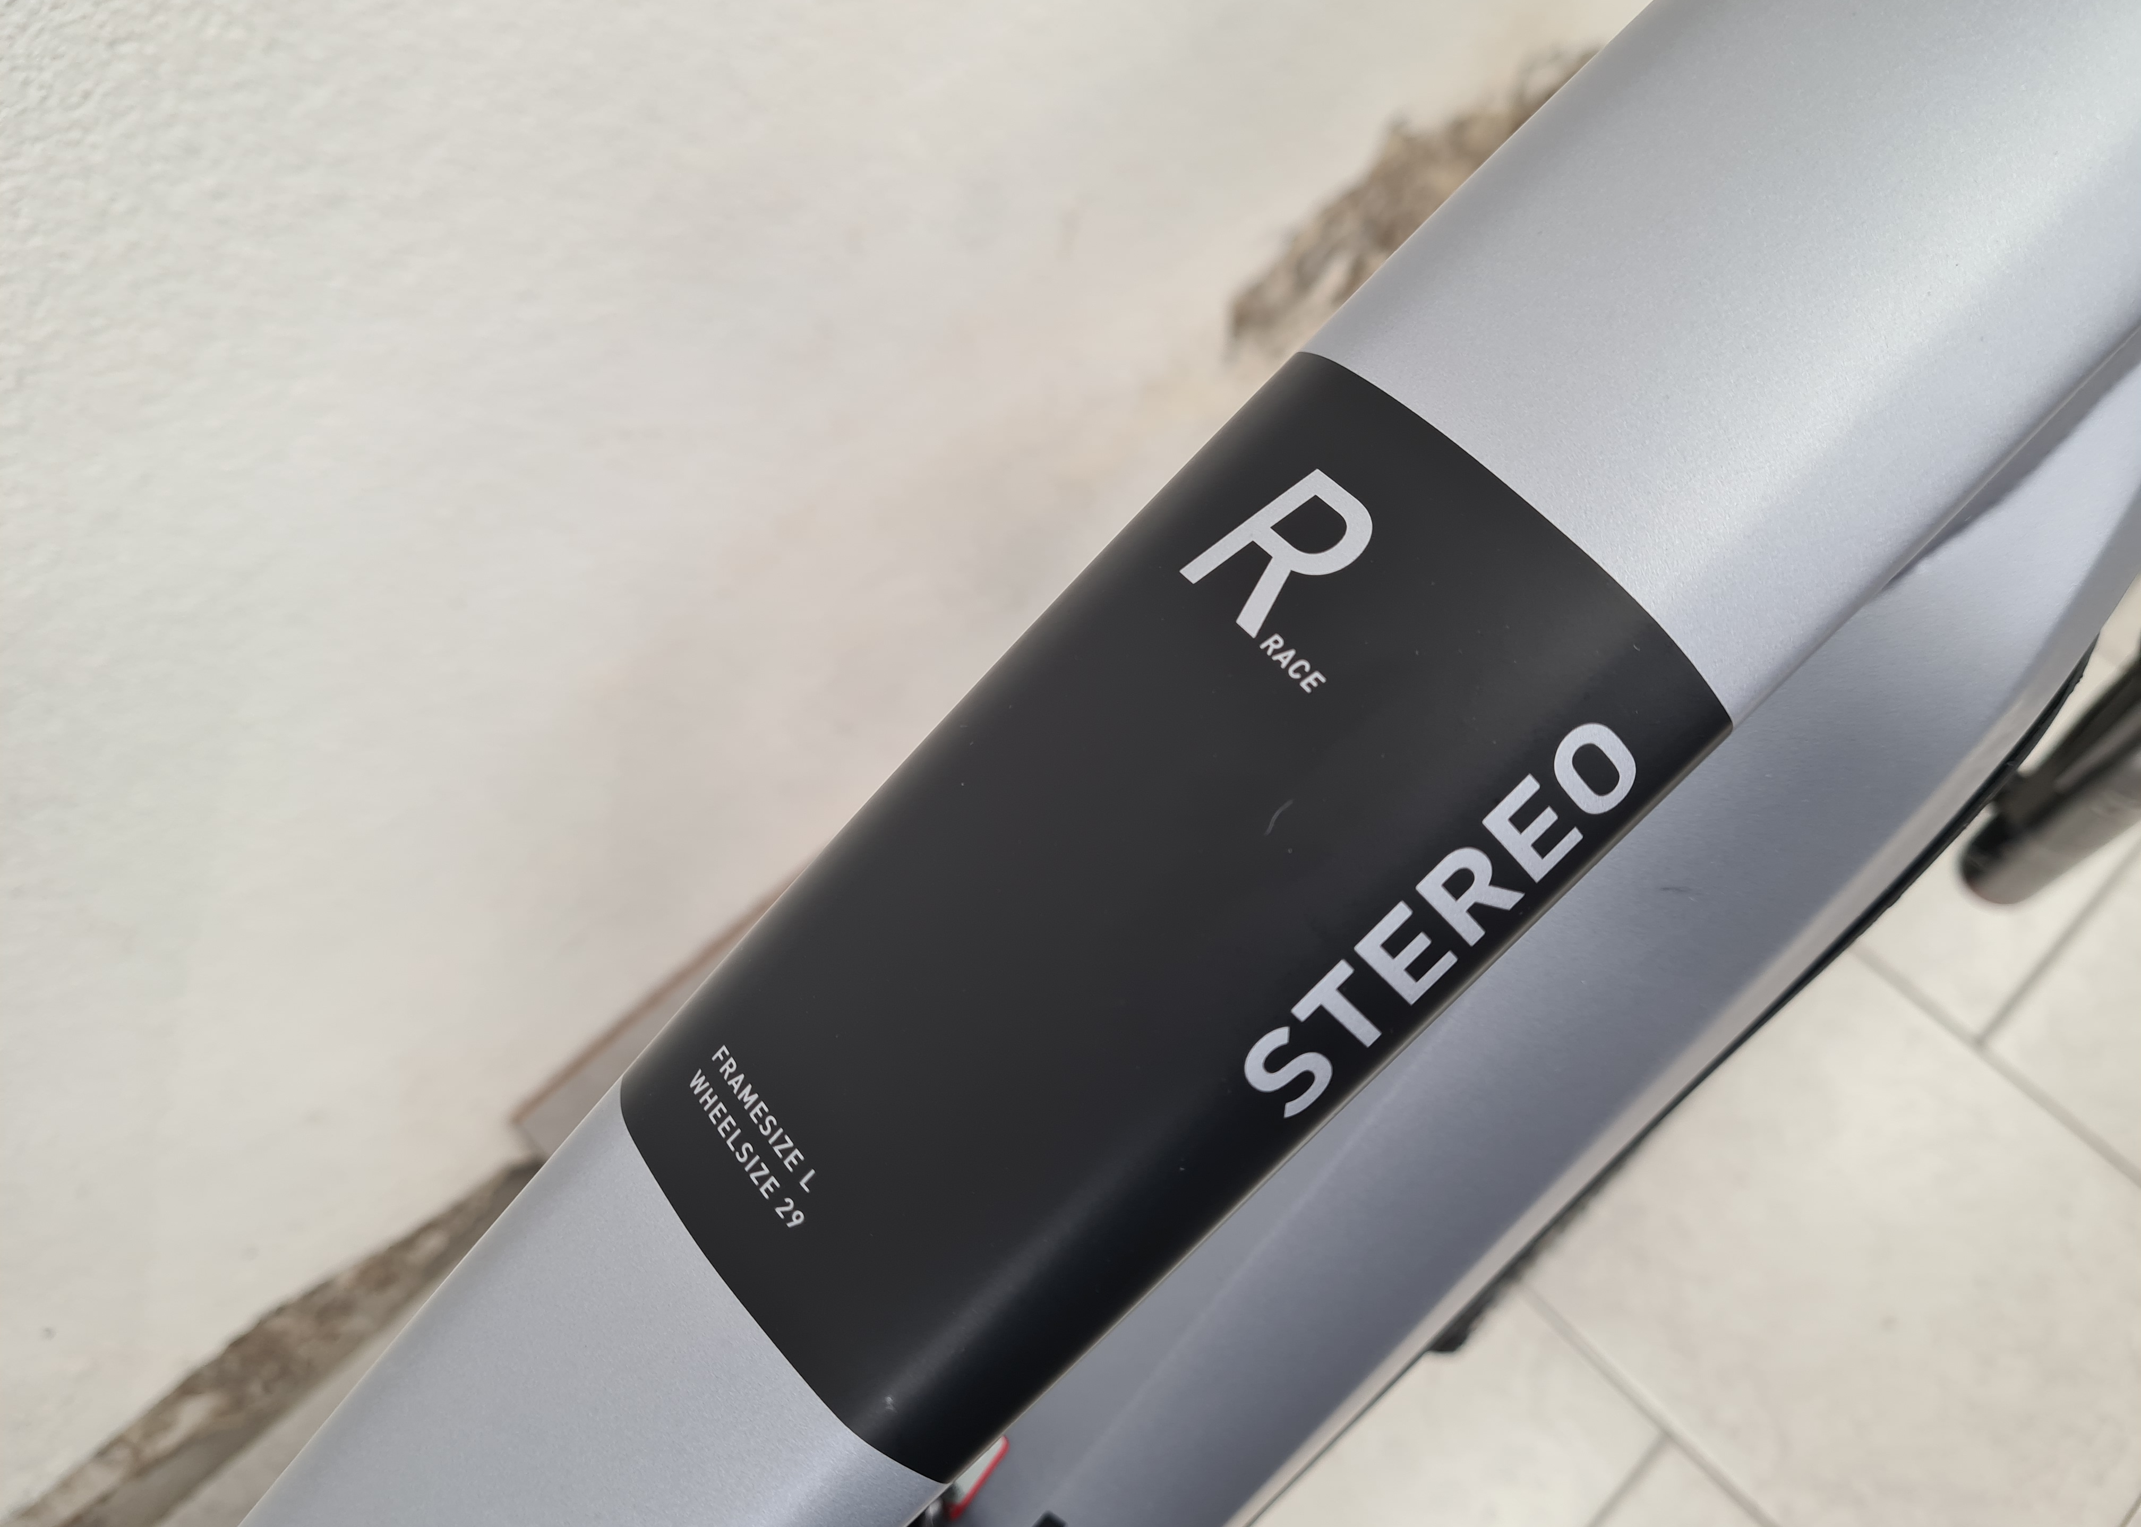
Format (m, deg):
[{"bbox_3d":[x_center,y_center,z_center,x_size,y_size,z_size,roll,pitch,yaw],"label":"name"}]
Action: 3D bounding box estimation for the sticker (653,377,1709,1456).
[{"bbox_3d":[0.007,0.015,0.183,0.121,0.018,0.067,-44,75,0],"label":"sticker"}]

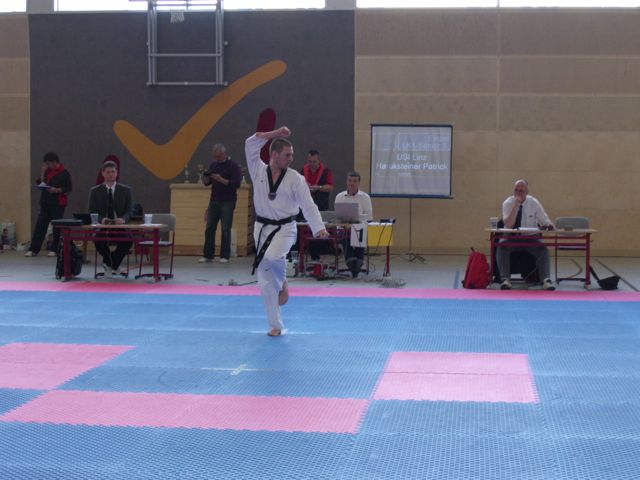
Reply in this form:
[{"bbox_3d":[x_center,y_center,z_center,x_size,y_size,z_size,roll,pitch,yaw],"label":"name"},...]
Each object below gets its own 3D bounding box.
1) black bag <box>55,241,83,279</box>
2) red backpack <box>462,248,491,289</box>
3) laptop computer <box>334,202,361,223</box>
[{"bbox_3d":[-3.119,0.245,15.600,0.250,0.470,0.320,2,4,23],"label":"black bag"},{"bbox_3d":[1.849,0.337,14.850,0.250,0.470,0.300,2,4,25],"label":"red backpack"},{"bbox_3d":[0.360,-0.357,16.400,0.330,0.250,0.290,1,3,6],"label":"laptop computer"}]

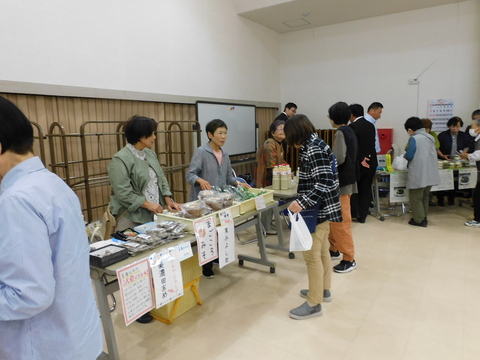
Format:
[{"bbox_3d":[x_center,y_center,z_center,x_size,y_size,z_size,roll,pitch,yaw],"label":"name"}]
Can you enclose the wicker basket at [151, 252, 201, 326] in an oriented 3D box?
[{"bbox_3d":[-0.500,0.803,2.586,0.240,0.430,0.340,7,12,35],"label":"wicker basket"}]

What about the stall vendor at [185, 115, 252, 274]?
[{"bbox_3d":[-0.227,0.167,3.234,0.550,1.490,0.420,-10,14,-42],"label":"stall vendor"}]

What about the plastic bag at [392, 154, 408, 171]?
[{"bbox_3d":[2.443,-0.265,5.050,0.240,0.240,0.200,0,10,0],"label":"plastic bag"}]

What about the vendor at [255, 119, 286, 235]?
[{"bbox_3d":[0.400,-0.030,4.278,0.370,1.490,0.460,7,12,34],"label":"vendor"}]

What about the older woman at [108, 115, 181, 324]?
[{"bbox_3d":[-0.698,0.293,2.525,0.430,1.500,0.480,5,11,27],"label":"older woman"}]

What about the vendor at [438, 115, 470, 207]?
[{"bbox_3d":[3.700,-0.312,5.752,0.490,1.540,0.380,2,10,11],"label":"vendor"}]

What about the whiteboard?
[{"bbox_3d":[-0.161,-0.853,5.754,0.050,0.900,1.800,6,12,32],"label":"whiteboard"}]

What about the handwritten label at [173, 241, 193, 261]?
[{"bbox_3d":[-0.357,0.447,2.083,0.010,0.115,0.145,-4,6,36],"label":"handwritten label"}]

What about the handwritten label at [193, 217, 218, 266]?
[{"bbox_3d":[-0.229,0.416,2.266,0.010,0.320,0.190,-2,8,36],"label":"handwritten label"}]

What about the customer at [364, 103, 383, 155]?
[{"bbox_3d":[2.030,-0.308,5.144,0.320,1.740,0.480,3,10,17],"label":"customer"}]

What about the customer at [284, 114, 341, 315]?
[{"bbox_3d":[0.555,0.271,2.524,0.450,1.500,0.450,4,10,20],"label":"customer"}]

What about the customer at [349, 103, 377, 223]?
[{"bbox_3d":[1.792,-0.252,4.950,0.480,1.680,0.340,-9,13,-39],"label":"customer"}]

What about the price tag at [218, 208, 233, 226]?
[{"bbox_3d":[-0.110,0.285,2.548,0.006,0.125,0.142,-3,6,37],"label":"price tag"}]

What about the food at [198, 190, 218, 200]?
[{"bbox_3d":[-0.265,0.175,2.781,0.140,0.110,0.150,7,12,35],"label":"food"}]

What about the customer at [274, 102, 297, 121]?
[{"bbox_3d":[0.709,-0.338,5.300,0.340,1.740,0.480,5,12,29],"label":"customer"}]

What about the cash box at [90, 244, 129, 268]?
[{"bbox_3d":[-0.749,0.429,1.893,0.145,0.057,0.180,7,12,35],"label":"cash box"}]

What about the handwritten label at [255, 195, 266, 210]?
[{"bbox_3d":[0.176,0.203,2.932,0.006,0.126,0.132,-3,6,37],"label":"handwritten label"}]

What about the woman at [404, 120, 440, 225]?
[{"bbox_3d":[2.560,-0.124,4.729,0.460,1.520,0.400,-6,12,-32],"label":"woman"}]

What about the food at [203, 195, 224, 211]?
[{"bbox_3d":[-0.215,0.202,2.747,0.150,0.105,0.150,7,12,35],"label":"food"}]

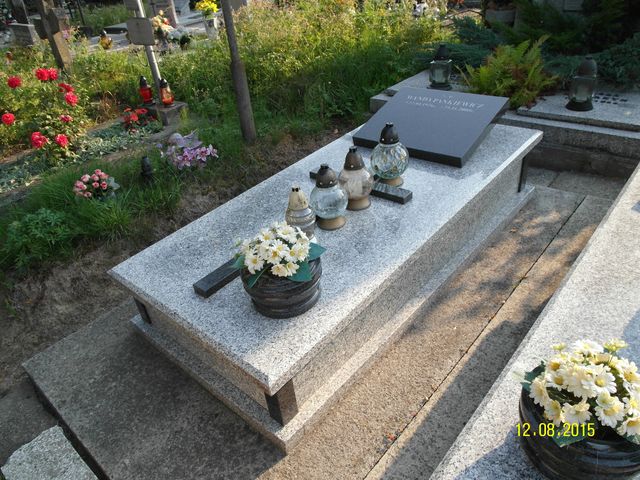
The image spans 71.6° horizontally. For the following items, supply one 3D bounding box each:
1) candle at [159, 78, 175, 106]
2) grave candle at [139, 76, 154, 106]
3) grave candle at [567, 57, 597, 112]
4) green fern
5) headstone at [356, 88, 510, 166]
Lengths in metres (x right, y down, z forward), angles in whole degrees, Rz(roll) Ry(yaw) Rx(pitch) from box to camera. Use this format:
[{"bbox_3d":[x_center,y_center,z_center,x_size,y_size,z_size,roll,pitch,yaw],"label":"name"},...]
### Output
[{"bbox_3d":[-1.466,-1.387,4.169,0.115,0.241,0.115,21,40,37],"label":"candle"},{"bbox_3d":[-1.690,-1.436,4.257,0.115,0.247,0.115,21,40,37],"label":"grave candle"},{"bbox_3d":[1.531,-0.908,2.569,0.158,0.275,0.158,11,38,27],"label":"grave candle"},{"bbox_3d":[1.240,-1.101,2.888,0.550,0.420,0.500,-9,33,0],"label":"green fern"},{"bbox_3d":[0.557,-0.600,2.275,0.615,0.056,0.496,21,58,38],"label":"headstone"}]

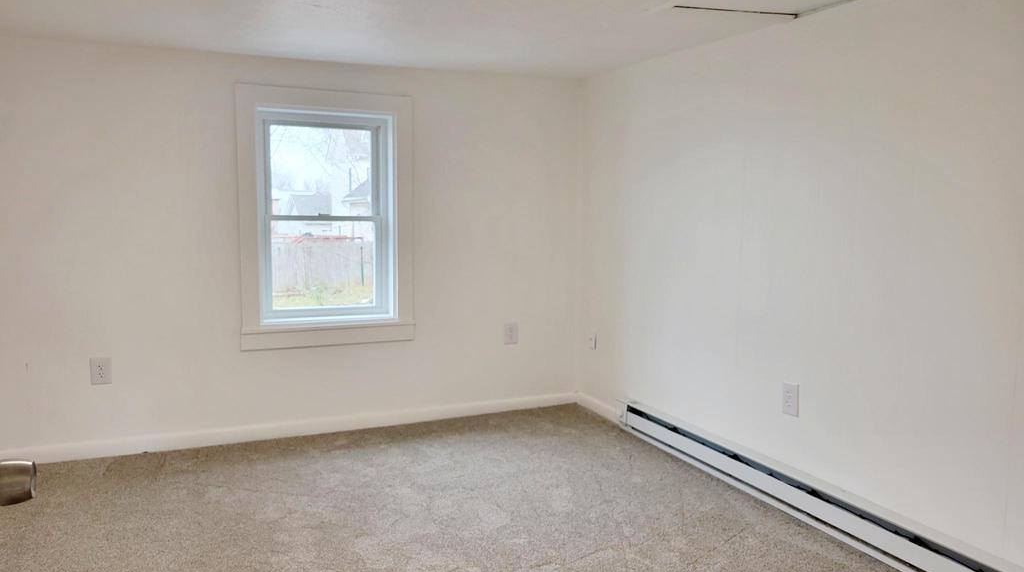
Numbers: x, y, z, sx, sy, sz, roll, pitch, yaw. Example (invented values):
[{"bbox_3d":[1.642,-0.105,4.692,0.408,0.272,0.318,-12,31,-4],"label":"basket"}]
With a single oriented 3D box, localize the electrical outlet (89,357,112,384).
[{"bbox_3d":[-1.968,0.408,3.687,0.088,0.129,0.015,-2,7,-24],"label":"electrical outlet"}]

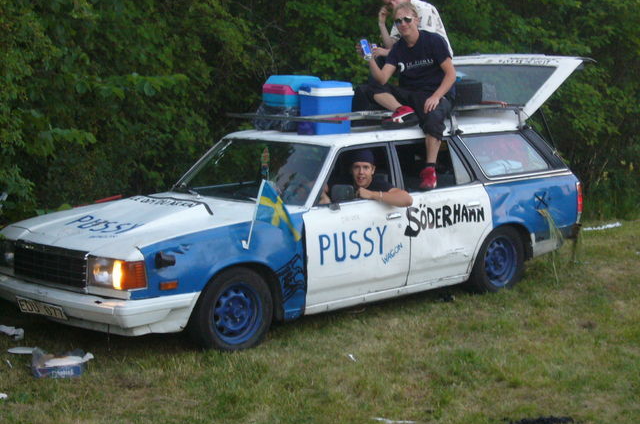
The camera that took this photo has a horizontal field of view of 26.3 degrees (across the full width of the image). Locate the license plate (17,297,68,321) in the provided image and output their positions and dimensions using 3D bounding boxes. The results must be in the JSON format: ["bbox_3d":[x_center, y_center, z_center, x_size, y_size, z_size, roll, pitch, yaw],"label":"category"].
[{"bbox_3d":[-1.720,0.603,8.465,0.520,0.115,0.020,6,25,46],"label":"license plate"}]

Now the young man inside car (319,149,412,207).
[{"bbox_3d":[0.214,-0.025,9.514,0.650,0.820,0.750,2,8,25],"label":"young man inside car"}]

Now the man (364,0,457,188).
[{"bbox_3d":[0.662,-0.839,9.900,0.680,1.300,0.720,0,7,5],"label":"man"}]

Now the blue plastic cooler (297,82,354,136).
[{"bbox_3d":[0.036,-0.726,9.509,0.335,0.355,0.230,-6,9,-34],"label":"blue plastic cooler"}]

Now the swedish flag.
[{"bbox_3d":[-0.271,-0.010,8.720,0.280,0.370,0.090,-4,8,-25],"label":"swedish flag"}]

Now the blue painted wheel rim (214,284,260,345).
[{"bbox_3d":[-0.555,0.635,8.568,0.382,0.382,0.140,-8,10,-43],"label":"blue painted wheel rim"}]

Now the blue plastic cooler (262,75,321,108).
[{"bbox_3d":[-0.216,-0.910,10.314,0.370,0.250,0.260,-7,9,-39],"label":"blue plastic cooler"}]

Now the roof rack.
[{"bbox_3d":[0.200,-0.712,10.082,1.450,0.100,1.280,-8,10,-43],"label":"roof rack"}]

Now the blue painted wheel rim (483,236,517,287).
[{"bbox_3d":[1.325,0.371,10.363,0.382,0.382,0.140,-8,10,-43],"label":"blue painted wheel rim"}]

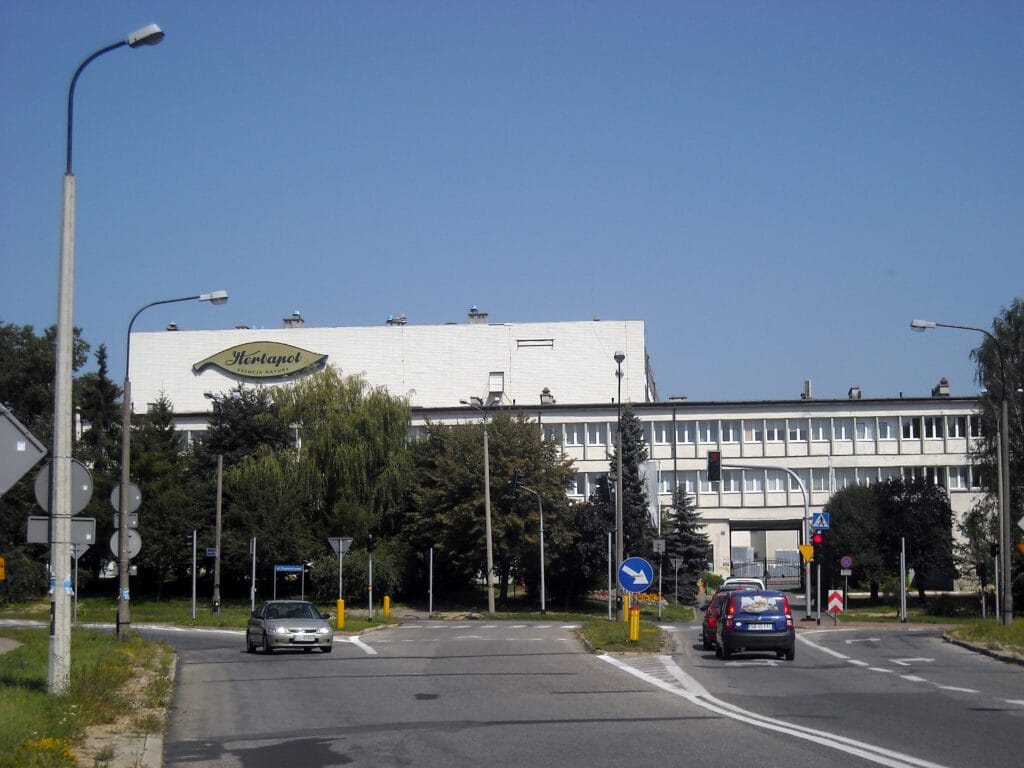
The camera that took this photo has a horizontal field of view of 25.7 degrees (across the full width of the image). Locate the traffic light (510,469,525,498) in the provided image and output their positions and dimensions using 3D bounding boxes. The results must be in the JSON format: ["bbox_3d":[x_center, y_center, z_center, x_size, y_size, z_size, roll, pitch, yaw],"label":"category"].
[{"bbox_3d":[0.247,4.470,101.000,0.500,1.270,0.500,0,-5,0],"label":"traffic light"}]

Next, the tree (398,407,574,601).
[{"bbox_3d":[-1.397,7.262,130.463,10.000,10.900,9.600,0,-5,0],"label":"tree"}]

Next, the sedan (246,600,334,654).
[{"bbox_3d":[-5.760,6.259,58.313,1.700,1.400,4.300,1,-5,-14],"label":"sedan"}]

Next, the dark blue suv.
[{"bbox_3d":[5.486,5.472,51.379,1.590,1.540,3.550,0,-5,1],"label":"dark blue suv"}]

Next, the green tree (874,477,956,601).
[{"bbox_3d":[23.388,8.975,130.310,4.753,7.229,4.753,0,-5,0],"label":"green tree"}]

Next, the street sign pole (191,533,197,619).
[{"bbox_3d":[-11.848,7.115,83.640,0.130,3.310,0.130,0,-5,0],"label":"street sign pole"}]

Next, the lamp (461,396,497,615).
[{"bbox_3d":[-1.481,5.538,102.423,1.777,9.877,0.888,0,-5,0],"label":"lamp"}]

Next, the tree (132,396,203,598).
[{"bbox_3d":[-19.690,6.493,128.497,4.115,11.595,4.115,0,-5,0],"label":"tree"}]

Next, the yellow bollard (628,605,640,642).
[{"bbox_3d":[3.135,6.142,57.538,0.246,0.891,0.246,0,-5,0],"label":"yellow bollard"}]

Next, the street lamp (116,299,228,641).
[{"bbox_3d":[-9.639,2.275,64.022,3.150,9.950,0.400,0,-5,0],"label":"street lamp"}]

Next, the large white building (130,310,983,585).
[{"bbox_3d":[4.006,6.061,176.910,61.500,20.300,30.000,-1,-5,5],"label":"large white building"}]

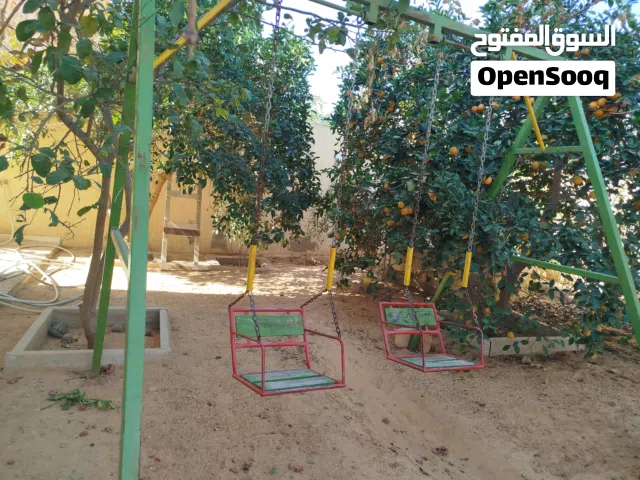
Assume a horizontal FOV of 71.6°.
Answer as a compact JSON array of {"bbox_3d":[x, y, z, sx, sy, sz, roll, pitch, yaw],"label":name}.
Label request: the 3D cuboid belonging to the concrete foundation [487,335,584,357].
[{"bbox_3d":[2.444,1.175,5.138,1.560,0.189,0.180,4,5,-28],"label":"concrete foundation"}]

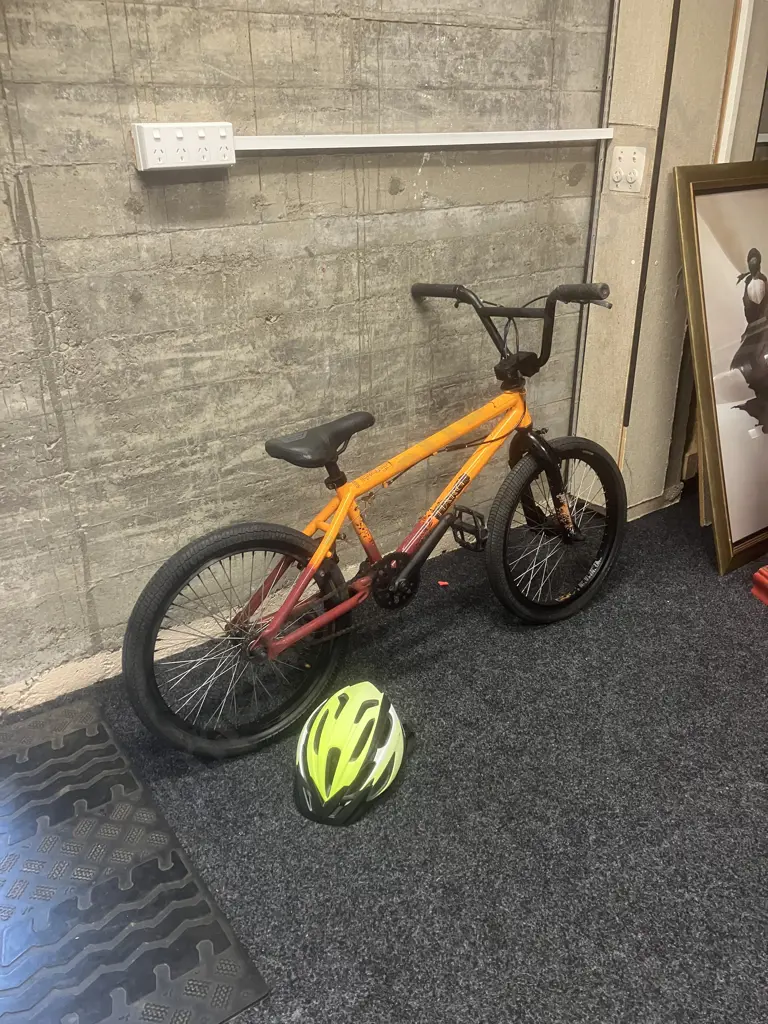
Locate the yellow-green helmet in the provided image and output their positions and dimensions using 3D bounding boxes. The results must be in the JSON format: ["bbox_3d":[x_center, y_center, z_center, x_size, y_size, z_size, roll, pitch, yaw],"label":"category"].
[{"bbox_3d":[-0.069,0.455,1.667,0.210,0.165,0.315,5,26,12],"label":"yellow-green helmet"}]

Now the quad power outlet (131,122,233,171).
[{"bbox_3d":[-0.400,-0.740,1.677,0.203,0.081,0.038,-18,30,-32],"label":"quad power outlet"}]

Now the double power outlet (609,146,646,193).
[{"bbox_3d":[0.691,-0.970,2.349,0.020,0.117,0.113,-18,30,-32],"label":"double power outlet"}]

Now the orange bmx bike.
[{"bbox_3d":[0.070,-0.024,1.851,1.378,0.885,0.645,-16,22,-29],"label":"orange bmx bike"}]

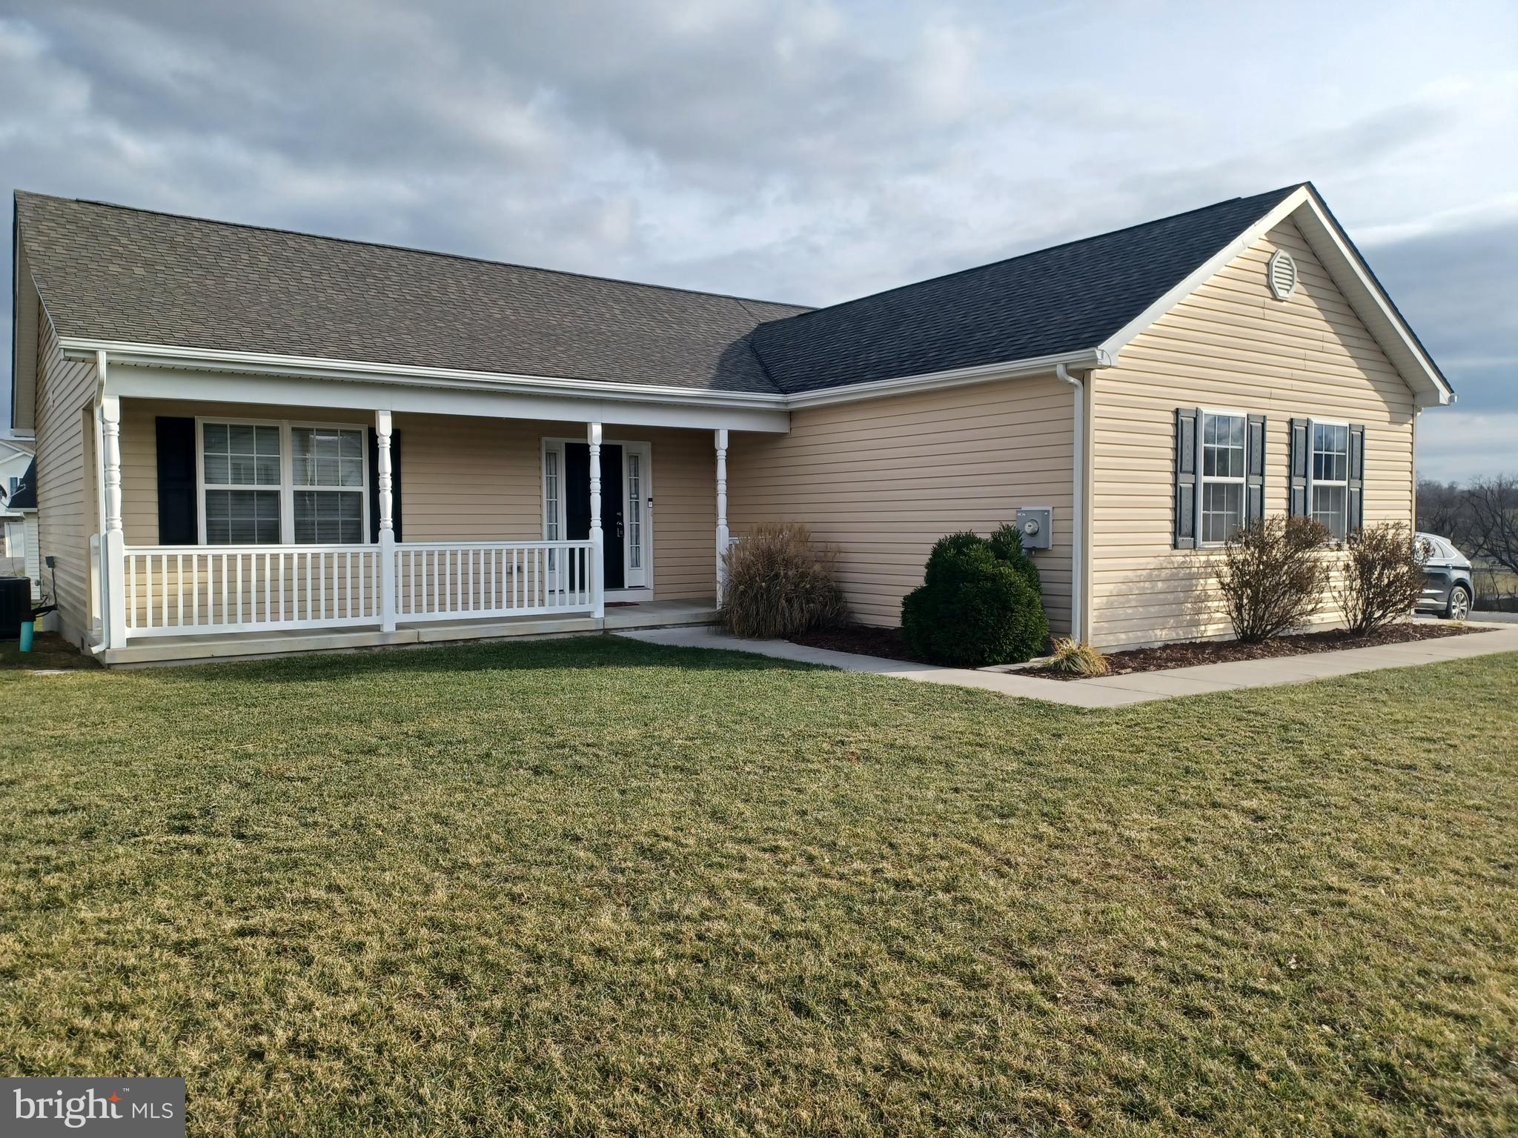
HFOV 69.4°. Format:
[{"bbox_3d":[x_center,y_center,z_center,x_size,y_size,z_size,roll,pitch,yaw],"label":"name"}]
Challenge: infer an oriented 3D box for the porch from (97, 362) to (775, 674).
[{"bbox_3d":[-3.318,-0.647,13.150,8.028,2.799,1.806,-2,3,-36],"label":"porch"}]

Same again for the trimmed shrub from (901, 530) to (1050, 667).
[{"bbox_3d":[2.190,0.272,11.093,1.455,1.274,1.455,0,2,0],"label":"trimmed shrub"}]

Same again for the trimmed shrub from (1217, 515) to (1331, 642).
[{"bbox_3d":[5.654,0.106,12.028,1.212,1.343,1.212,-2,3,-36],"label":"trimmed shrub"}]

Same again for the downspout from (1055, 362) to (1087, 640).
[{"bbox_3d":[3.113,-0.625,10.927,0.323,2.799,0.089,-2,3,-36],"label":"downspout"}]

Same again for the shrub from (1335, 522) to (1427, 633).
[{"bbox_3d":[7.603,0.075,13.398,1.097,1.264,1.097,-2,3,-36],"label":"shrub"}]

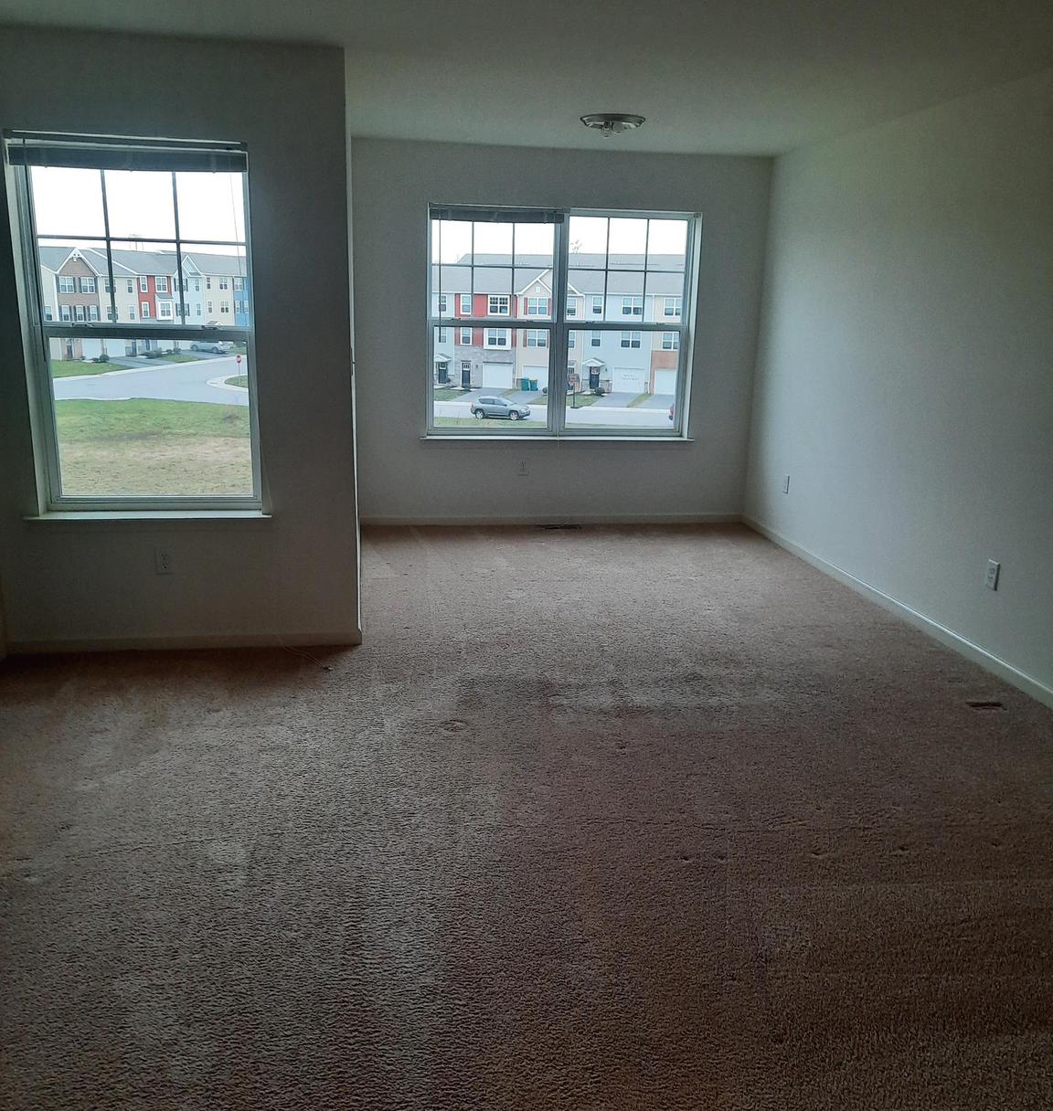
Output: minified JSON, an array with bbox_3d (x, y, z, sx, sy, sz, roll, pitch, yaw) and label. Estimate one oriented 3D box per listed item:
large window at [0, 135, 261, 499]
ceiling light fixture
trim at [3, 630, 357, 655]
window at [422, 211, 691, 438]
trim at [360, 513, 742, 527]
[{"bbox_3d":[-1.539,-0.899,4.085,0.878,1.447,0.120,-1,15,-9],"label":"large window"},{"bbox_3d":[0.452,-2.238,5.327,0.340,0.100,0.340,-1,15,-9],"label":"ceiling light fixture"},{"bbox_3d":[-1.457,0.381,4.368,1.479,0.070,0.015,-1,15,-9],"label":"trim"},{"bbox_3d":[0.241,-1.521,6.699,1.784,1.450,0.120,-1,15,-9],"label":"window"},{"bbox_3d":[0.217,-0.244,6.964,2.689,0.070,0.015,-1,15,-9],"label":"trim"}]

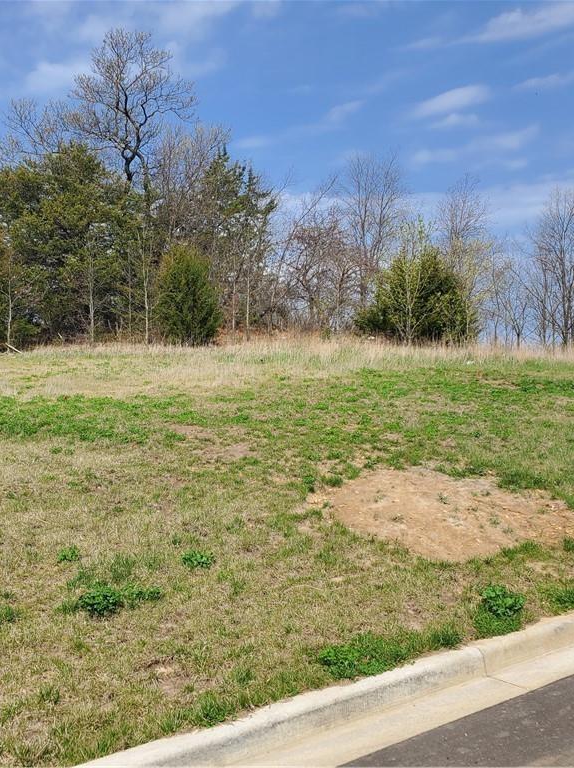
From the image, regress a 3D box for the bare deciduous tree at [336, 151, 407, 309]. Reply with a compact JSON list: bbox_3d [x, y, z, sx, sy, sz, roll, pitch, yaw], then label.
[{"bbox_3d":[4.343,-7.619,40.000,3.640,8.840,3.280,0,3,0],"label":"bare deciduous tree"}]

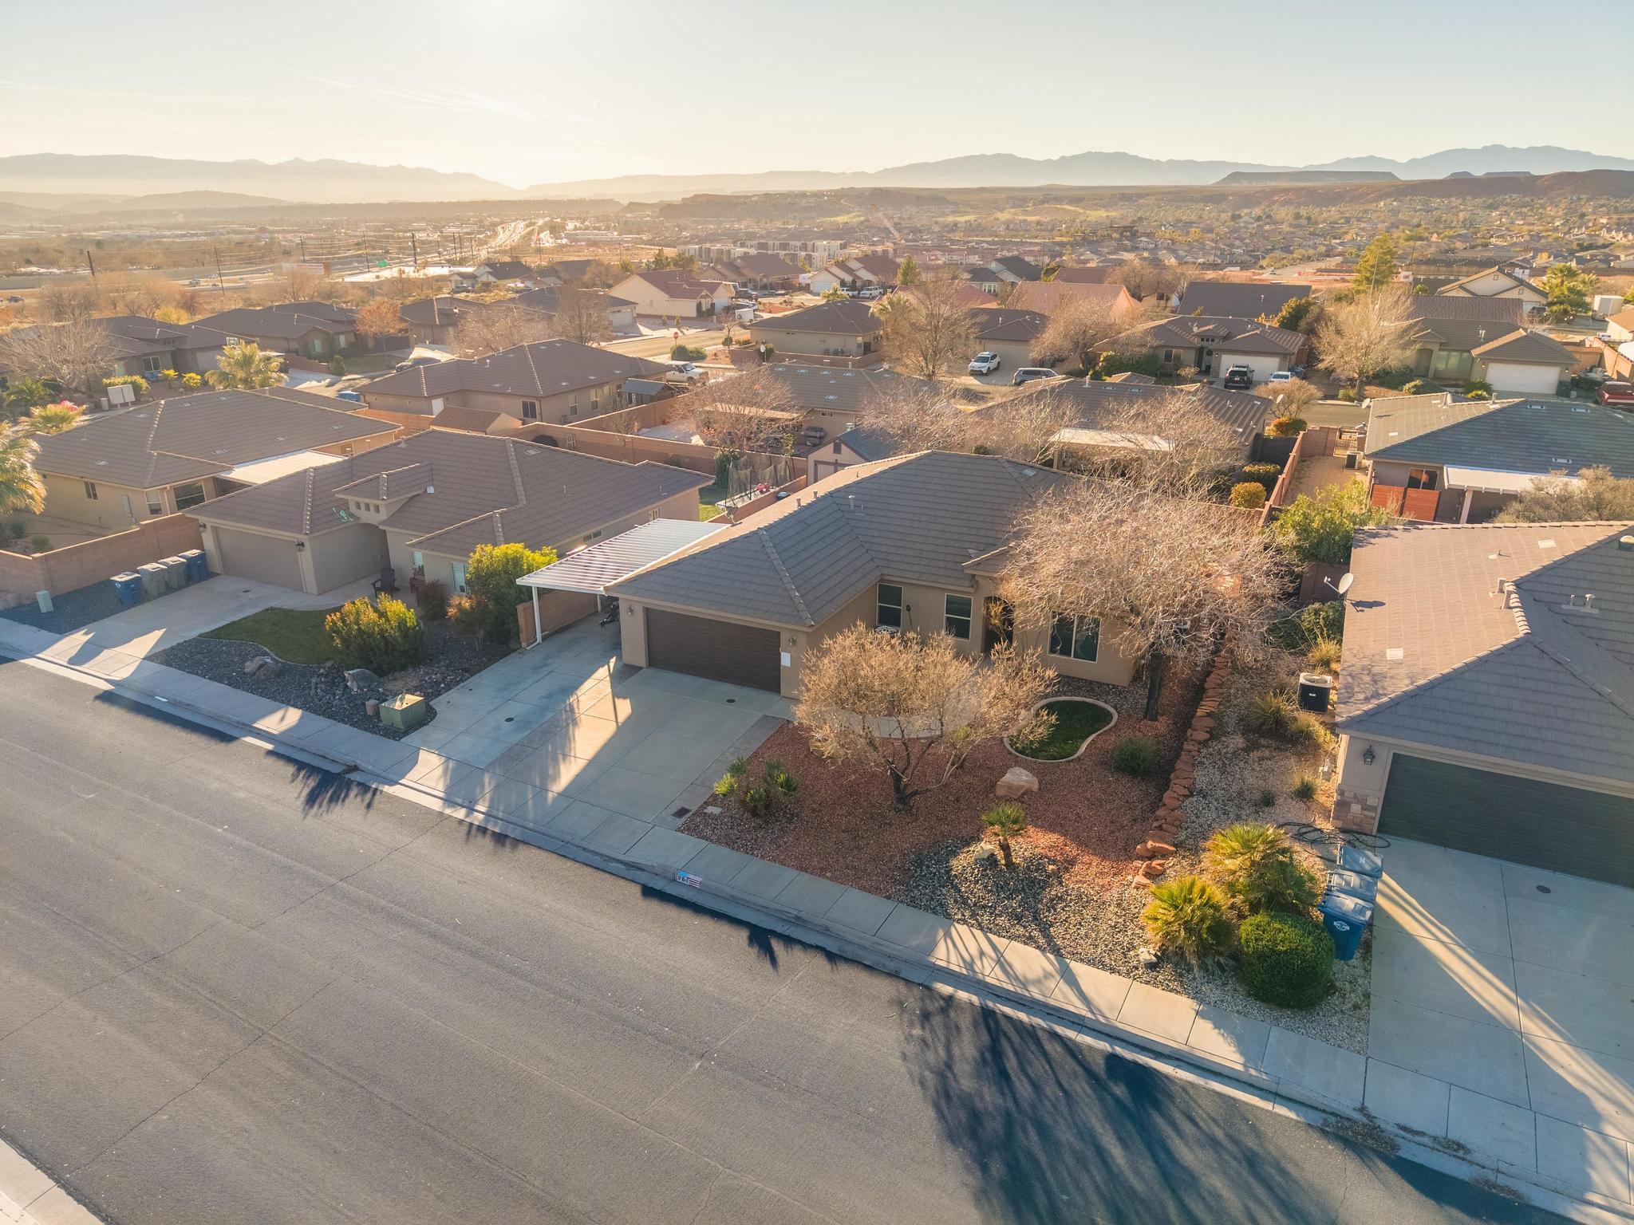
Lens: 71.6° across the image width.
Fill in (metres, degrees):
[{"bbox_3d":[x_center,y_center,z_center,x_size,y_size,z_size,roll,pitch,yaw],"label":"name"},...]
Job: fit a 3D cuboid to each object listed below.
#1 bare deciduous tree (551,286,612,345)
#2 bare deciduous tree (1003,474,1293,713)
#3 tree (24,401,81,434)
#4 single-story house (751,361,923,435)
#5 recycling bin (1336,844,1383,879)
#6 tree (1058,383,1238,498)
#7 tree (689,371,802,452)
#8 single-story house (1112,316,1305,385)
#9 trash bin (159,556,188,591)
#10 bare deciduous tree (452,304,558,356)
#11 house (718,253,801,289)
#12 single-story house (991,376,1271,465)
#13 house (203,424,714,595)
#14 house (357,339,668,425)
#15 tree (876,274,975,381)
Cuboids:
[{"bbox_3d":[-27.716,-34.963,133.308,7.200,7.100,7.200,0,20,0],"label":"bare deciduous tree"},{"bbox_3d":[9.276,-0.171,33.001,7.922,7.156,7.922,0,21,0],"label":"bare deciduous tree"},{"bbox_3d":[-47.350,-10.847,70.651,4.500,4.600,4.500,0,20,0],"label":"tree"},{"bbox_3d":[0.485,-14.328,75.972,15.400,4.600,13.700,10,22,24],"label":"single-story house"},{"bbox_3d":[12.084,6.019,25.417,0.900,1.150,0.750,10,22,24],"label":"recycling bin"},{"bbox_3d":[16.406,-7.438,53.803,7.800,6.300,7.400,10,22,24],"label":"tree"},{"bbox_3d":[-4.405,-12.263,70.177,6.989,5.235,6.989,0,21,0],"label":"tree"},{"bbox_3d":[36.646,-25.228,106.187,16.100,4.650,15.300,10,22,24],"label":"single-story house"},{"bbox_3d":[-25.702,-1.556,45.511,0.900,1.160,0.750,10,22,24],"label":"trash bin"},{"bbox_3d":[-31.130,-27.491,111.561,8.800,6.000,8.800,0,20,0],"label":"bare deciduous tree"},{"bbox_3d":[-12.403,-63.227,211.174,15.500,5.900,13.500,-12,23,-30],"label":"house"},{"bbox_3d":[17.735,-11.522,65.975,15.300,4.750,16.000,9,22,24],"label":"single-story house"},{"bbox_3d":[-15.103,-4.906,49.812,17.000,4.950,15.700,10,22,24],"label":"house"},{"bbox_3d":[-22.413,-17.871,87.018,15.247,5.100,19.320,10,22,23],"label":"house"},{"bbox_3d":[9.533,-24.660,97.801,8.630,9.015,8.630,0,21,0],"label":"tree"}]

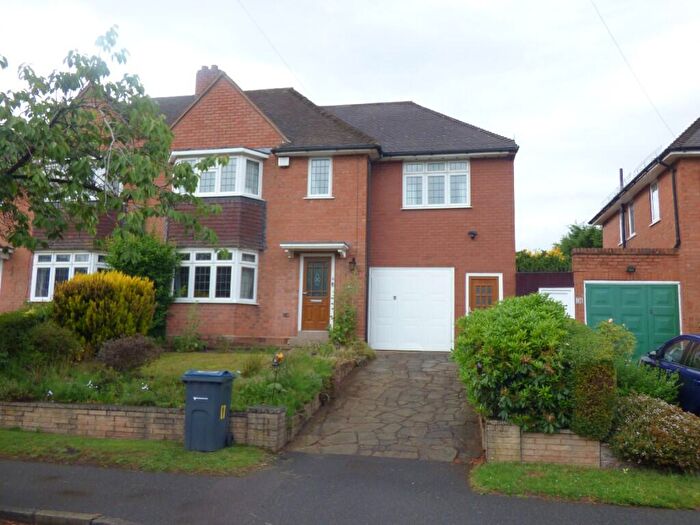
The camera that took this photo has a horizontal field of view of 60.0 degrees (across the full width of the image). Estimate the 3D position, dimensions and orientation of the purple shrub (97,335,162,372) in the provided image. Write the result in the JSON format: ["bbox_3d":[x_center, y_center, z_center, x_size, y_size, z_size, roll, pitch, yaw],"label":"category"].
[{"bbox_3d":[-4.562,1.841,12.552,1.300,0.698,1.100,0,-8,11],"label":"purple shrub"}]

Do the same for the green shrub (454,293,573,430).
[{"bbox_3d":[2.369,1.386,8.901,1.650,1.781,1.600,0,-8,11],"label":"green shrub"}]

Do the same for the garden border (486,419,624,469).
[{"bbox_3d":[2.668,2.407,8.137,1.730,0.562,0.400,0,-8,11],"label":"garden border"}]

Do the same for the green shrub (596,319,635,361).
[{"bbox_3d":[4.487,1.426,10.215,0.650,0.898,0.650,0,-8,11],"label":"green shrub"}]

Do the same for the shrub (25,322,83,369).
[{"bbox_3d":[-6.073,1.677,12.469,1.100,0.963,1.050,0,-8,11],"label":"shrub"}]

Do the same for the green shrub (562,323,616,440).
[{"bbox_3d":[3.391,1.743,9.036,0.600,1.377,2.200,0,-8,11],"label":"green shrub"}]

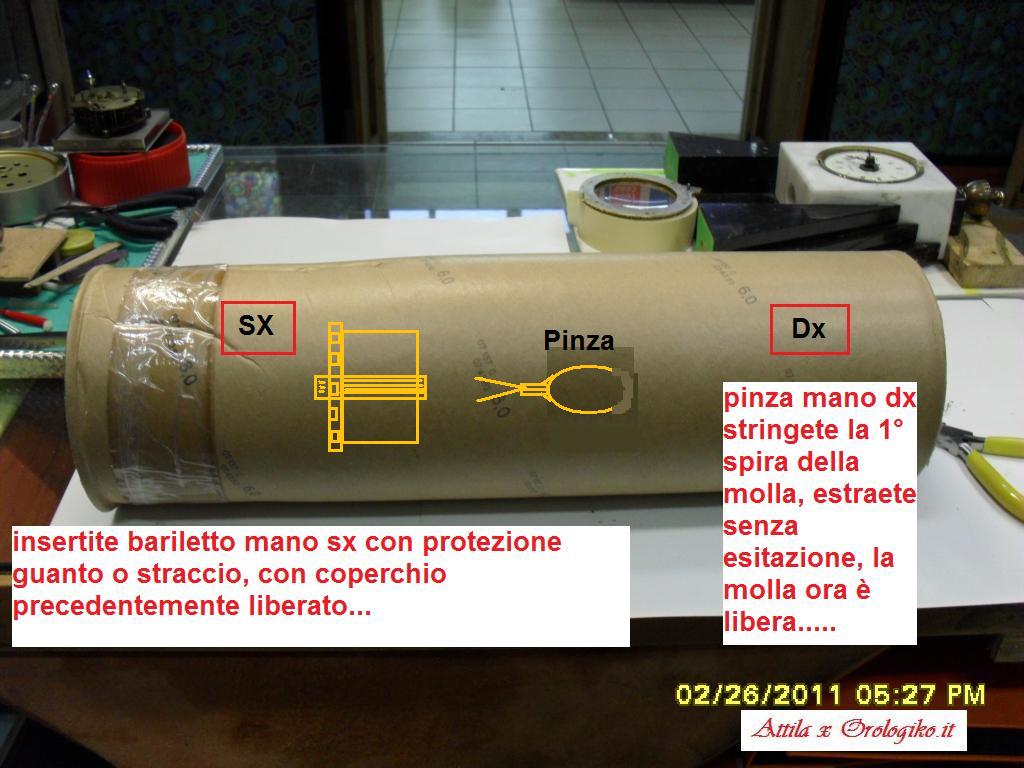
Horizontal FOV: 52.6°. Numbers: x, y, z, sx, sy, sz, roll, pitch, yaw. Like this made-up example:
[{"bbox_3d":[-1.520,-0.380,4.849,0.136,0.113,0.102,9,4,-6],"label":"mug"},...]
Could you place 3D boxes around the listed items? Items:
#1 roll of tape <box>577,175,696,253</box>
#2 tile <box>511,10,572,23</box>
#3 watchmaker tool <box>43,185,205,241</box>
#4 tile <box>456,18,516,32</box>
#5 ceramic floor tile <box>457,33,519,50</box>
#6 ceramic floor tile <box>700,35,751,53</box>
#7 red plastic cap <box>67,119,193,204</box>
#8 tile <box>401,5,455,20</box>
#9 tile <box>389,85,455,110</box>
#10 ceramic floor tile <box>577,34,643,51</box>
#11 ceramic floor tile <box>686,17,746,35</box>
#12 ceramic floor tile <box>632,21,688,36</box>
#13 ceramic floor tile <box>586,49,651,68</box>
[{"bbox_3d":[0.120,-0.162,0.993,0.111,0.037,0.111,1,32,-1],"label":"roll of tape"},{"bbox_3d":[0.155,-2.024,5.679,0.307,0.010,0.307,0,32,-3],"label":"tile"},{"bbox_3d":[-0.363,-0.159,0.972,0.140,0.020,0.100,-7,33,-12],"label":"watchmaker tool"},{"bbox_3d":[-0.140,-1.859,5.406,0.307,0.010,0.307,0,32,-3],"label":"tile"},{"bbox_3d":[-0.126,-1.679,5.096,0.304,0.010,0.304,0,32,-3],"label":"ceramic floor tile"},{"bbox_3d":[1.089,-1.684,5.151,0.304,0.010,0.304,0,32,-3],"label":"ceramic floor tile"},{"bbox_3d":[-0.371,-0.214,1.009,0.110,0.049,0.110,0,32,-3],"label":"red plastic cap"},{"bbox_3d":[-0.459,-2.021,5.652,0.307,0.010,0.307,0,32,-3],"label":"tile"},{"bbox_3d":[-0.397,-1.201,4.356,0.307,0.010,0.307,0,32,-3],"label":"tile"},{"bbox_3d":[0.486,-1.698,5.174,0.307,0.010,0.307,0,32,-3],"label":"ceramic floor tile"},{"bbox_3d":[1.142,-1.949,5.715,0.320,0.010,0.320,0,32,-3],"label":"ceramic floor tile"},{"bbox_3d":[0.820,-1.947,5.701,0.320,0.010,0.320,0,32,-3],"label":"ceramic floor tile"},{"bbox_3d":[0.525,-1.602,5.142,0.320,0.010,0.320,0,32,-3],"label":"ceramic floor tile"}]

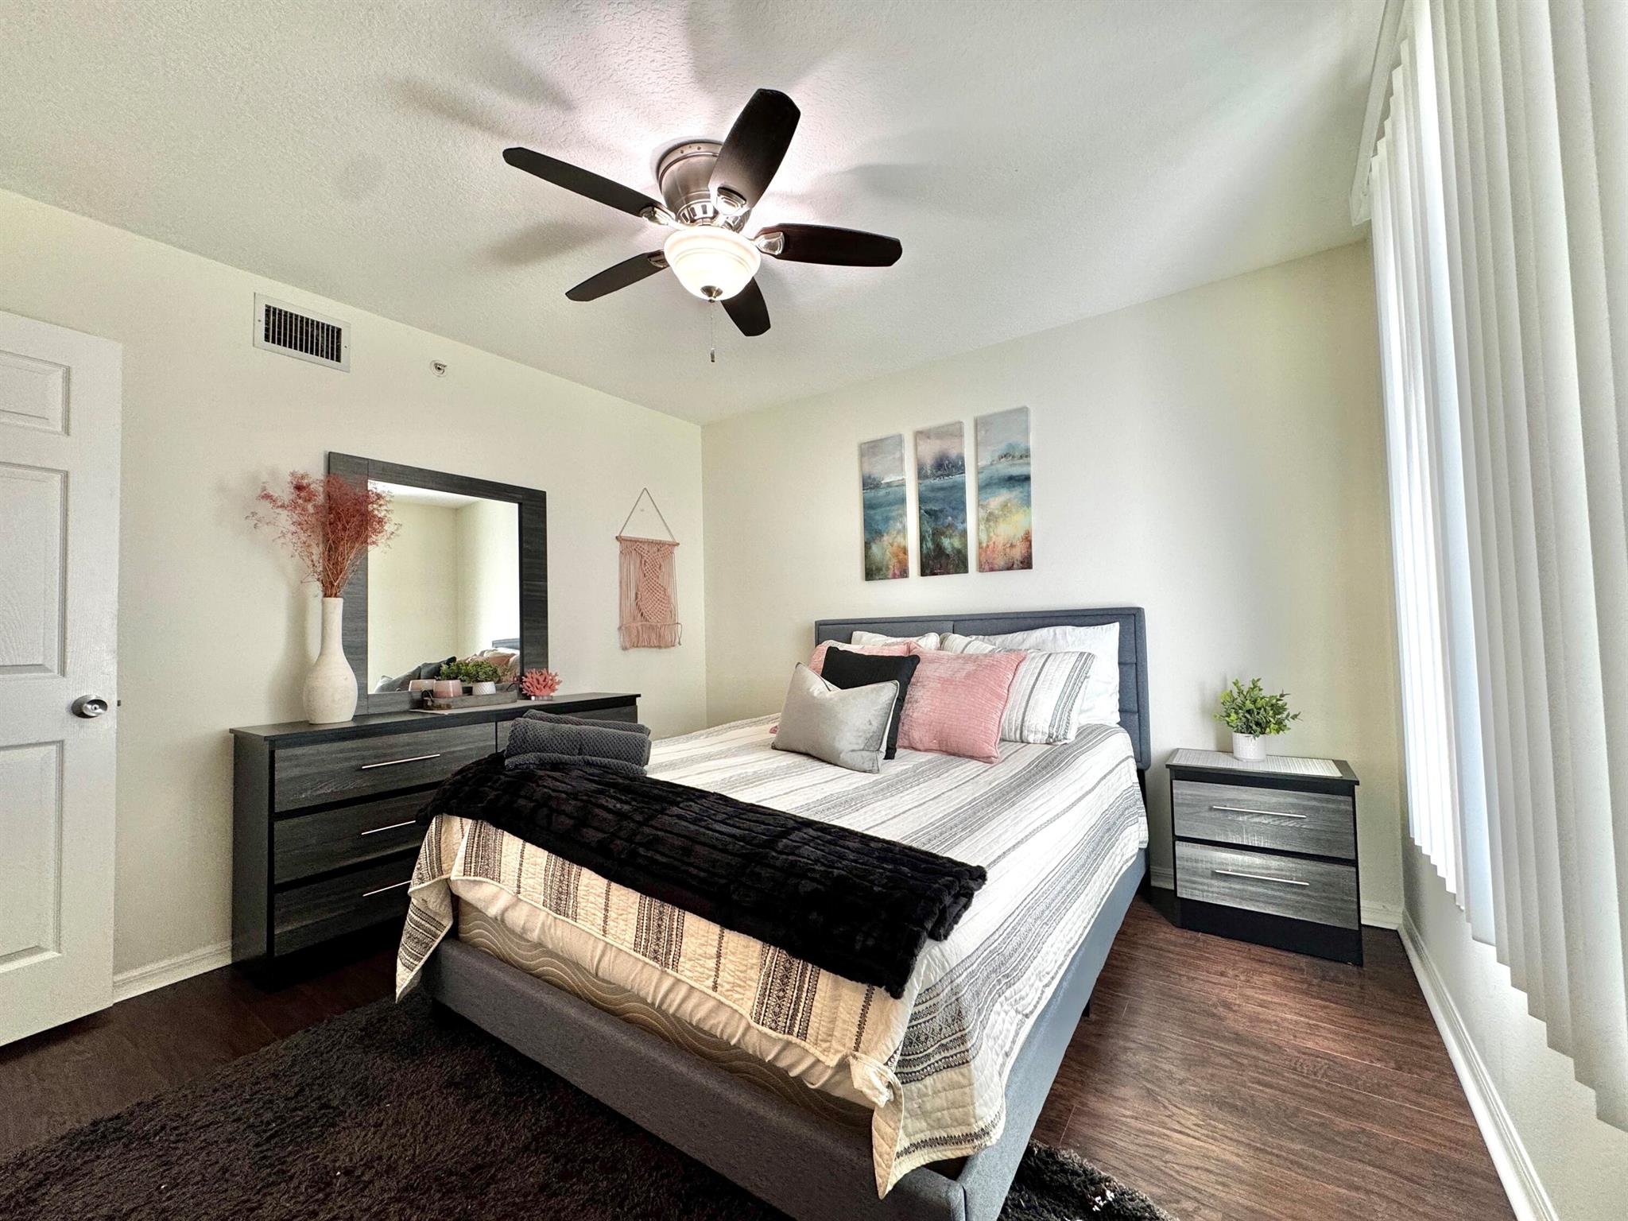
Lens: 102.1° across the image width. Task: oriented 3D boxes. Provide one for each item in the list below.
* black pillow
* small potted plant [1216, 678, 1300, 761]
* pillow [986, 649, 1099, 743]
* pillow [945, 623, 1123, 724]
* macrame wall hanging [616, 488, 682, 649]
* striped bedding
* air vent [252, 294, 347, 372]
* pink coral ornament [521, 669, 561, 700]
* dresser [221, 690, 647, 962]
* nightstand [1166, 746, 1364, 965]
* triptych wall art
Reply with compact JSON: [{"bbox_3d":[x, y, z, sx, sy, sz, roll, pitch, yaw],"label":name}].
[{"bbox_3d":[0.176,0.332,2.418,0.410,0.410,0.140,-3,-32,35],"label":"black pillow"},{"bbox_3d":[1.645,0.407,2.447,0.265,0.295,0.240,-3,-2,35],"label":"small potted plant"},{"bbox_3d":[0.819,0.320,2.649,0.620,0.430,0.170,-3,-27,35],"label":"pillow"},{"bbox_3d":[0.900,0.281,2.846,0.760,0.460,0.180,-3,-17,35],"label":"pillow"},{"bbox_3d":[-0.940,-0.242,3.818,0.030,0.935,0.460,-3,-2,35],"label":"macrame wall hanging"},{"bbox_3d":[0.094,0.774,2.301,1.670,0.560,2.090,-3,-2,35],"label":"striped bedding"},{"bbox_3d":[-1.911,-1.040,2.476,0.020,0.200,0.297,-3,-2,35],"label":"air vent"},{"bbox_3d":[-1.282,0.353,3.109,0.120,0.150,0.190,-3,-2,35],"label":"pink coral ornament"},{"bbox_3d":[-1.415,0.814,2.759,0.360,0.795,1.510,-3,-2,35],"label":"dresser"},{"bbox_3d":[1.619,0.845,2.384,0.545,0.580,0.365,-3,-2,35],"label":"nightstand"},{"bbox_3d":[0.632,-0.549,3.291,0.905,0.755,0.030,-3,-2,35],"label":"triptych wall art"}]

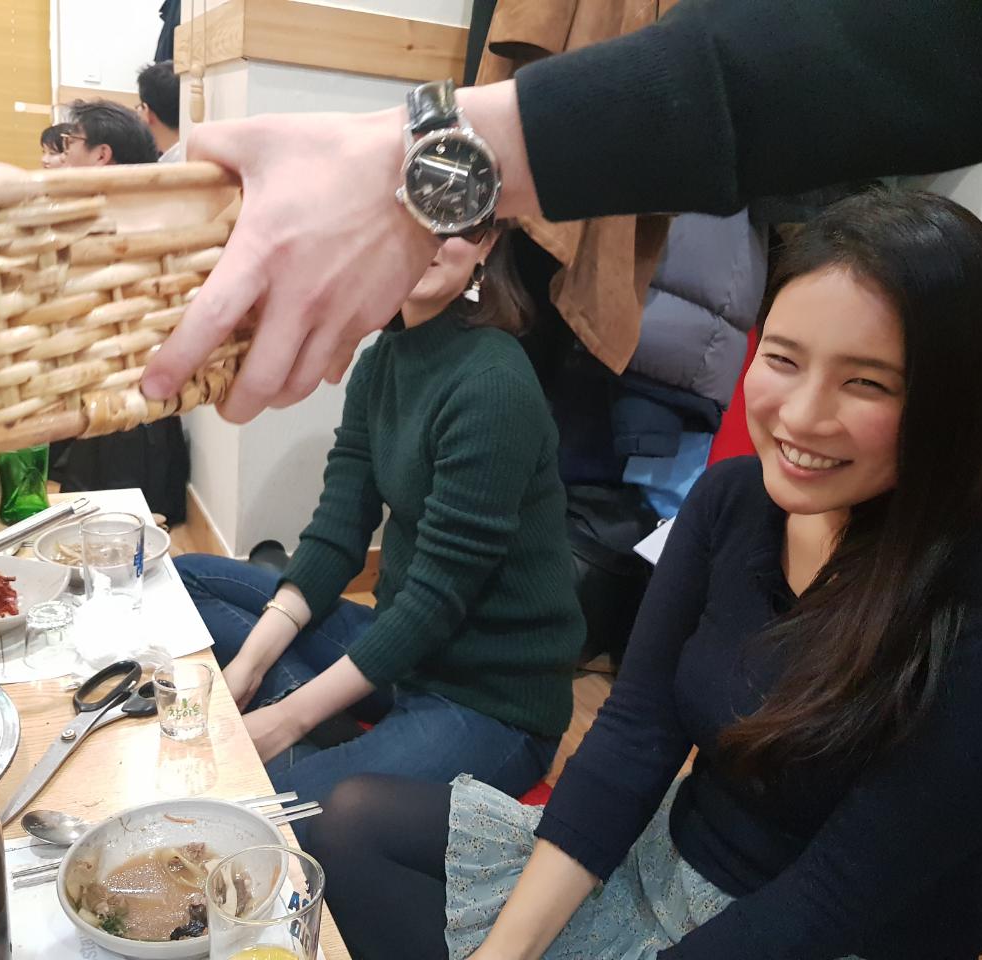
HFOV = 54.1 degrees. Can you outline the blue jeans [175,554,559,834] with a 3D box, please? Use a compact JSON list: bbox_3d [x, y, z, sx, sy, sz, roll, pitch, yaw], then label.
[{"bbox_3d":[-0.200,0.285,1.487,0.520,0.260,0.670,-3,19,-27],"label":"blue jeans"}]

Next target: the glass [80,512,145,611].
[{"bbox_3d":[-0.433,0.093,1.104,0.069,0.094,0.069,-3,19,-27],"label":"glass"}]

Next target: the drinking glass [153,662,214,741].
[{"bbox_3d":[-0.277,0.201,0.868,0.051,0.054,0.051,-3,19,-27],"label":"drinking glass"}]

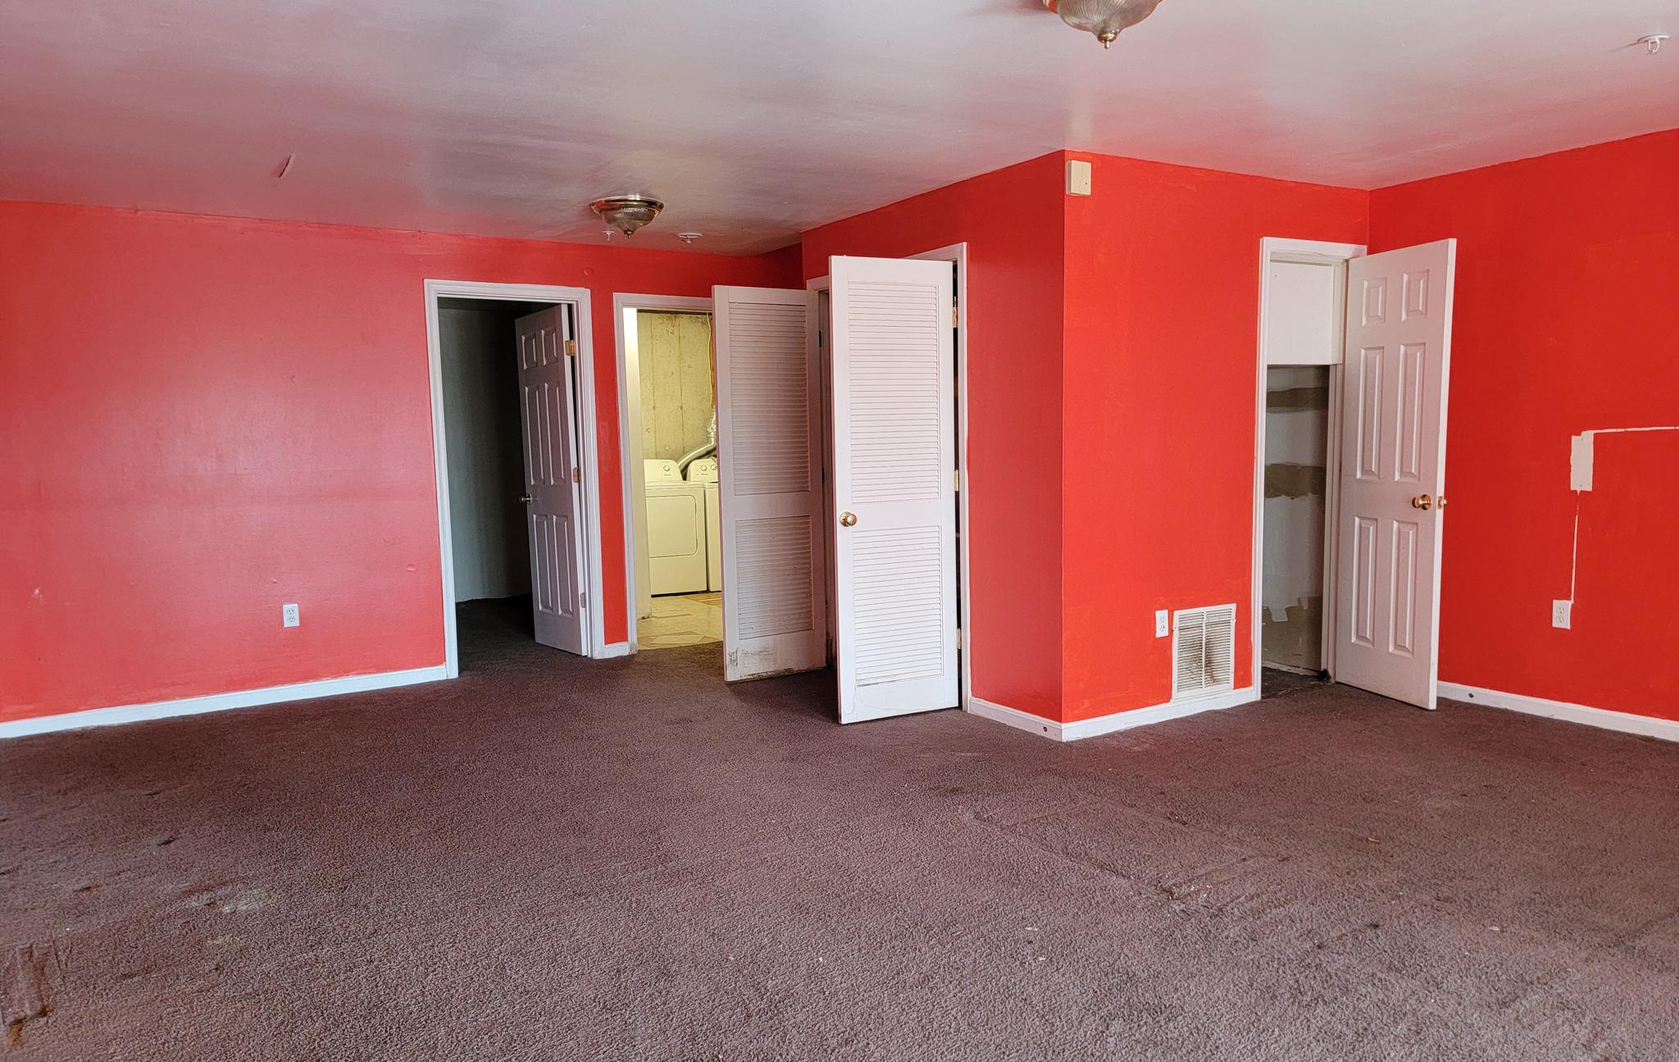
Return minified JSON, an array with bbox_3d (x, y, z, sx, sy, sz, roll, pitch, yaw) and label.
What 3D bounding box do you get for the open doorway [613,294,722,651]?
[{"bbox_3d":[-0.922,-0.345,7.007,0.887,2.093,0.140,-5,6,-33],"label":"open doorway"}]

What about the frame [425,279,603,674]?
[{"bbox_3d":[-1.785,-0.282,6.446,0.904,2.107,0.140,-5,6,-33],"label":"frame"}]

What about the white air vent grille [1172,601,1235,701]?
[{"bbox_3d":[1.622,0.536,5.176,0.414,0.404,0.025,-5,6,-33],"label":"white air vent grille"}]

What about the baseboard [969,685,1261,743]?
[{"bbox_3d":[1.250,0.768,5.335,1.199,0.081,0.653,-5,6,-33],"label":"baseboard"}]

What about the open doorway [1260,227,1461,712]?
[{"bbox_3d":[2.351,-0.272,5.321,0.777,2.107,0.650,-5,6,-33],"label":"open doorway"}]

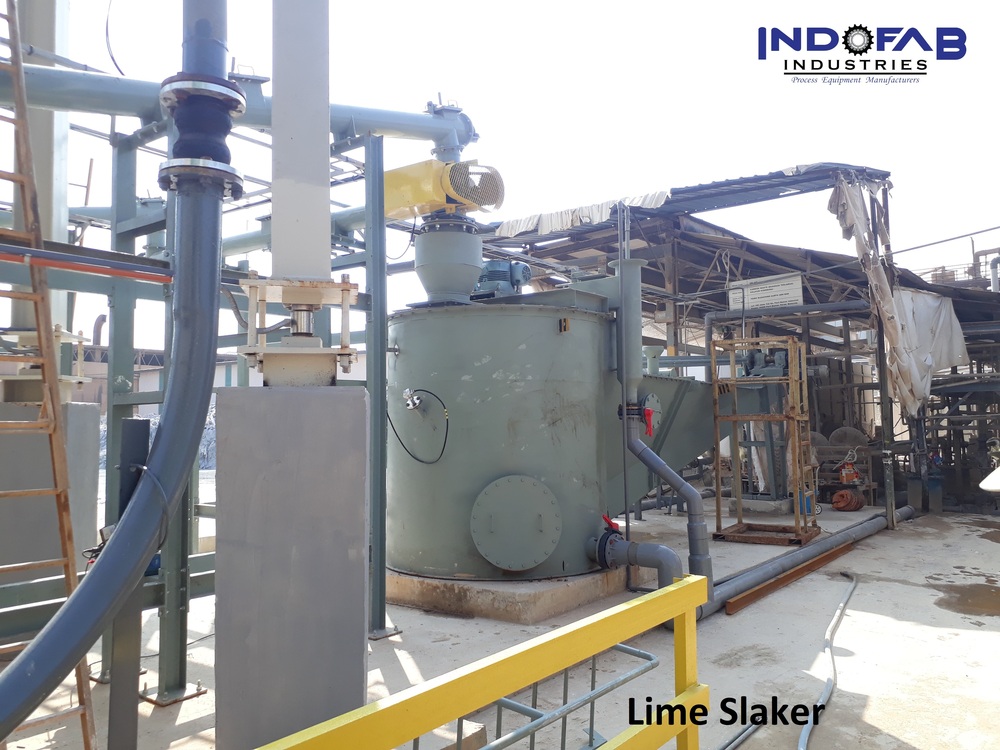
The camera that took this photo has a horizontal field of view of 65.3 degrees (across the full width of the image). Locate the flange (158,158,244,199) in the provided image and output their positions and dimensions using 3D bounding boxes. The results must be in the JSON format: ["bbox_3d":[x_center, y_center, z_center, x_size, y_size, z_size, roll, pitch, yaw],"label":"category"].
[{"bbox_3d":[-1.079,-0.718,2.820,0.285,0.080,0.285,1,-5,-21],"label":"flange"}]

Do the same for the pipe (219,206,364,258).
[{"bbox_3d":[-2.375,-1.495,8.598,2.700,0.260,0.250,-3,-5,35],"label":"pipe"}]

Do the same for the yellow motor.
[{"bbox_3d":[-0.561,-1.818,7.658,0.900,0.470,0.640,-4,-5,37],"label":"yellow motor"}]

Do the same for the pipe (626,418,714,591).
[{"bbox_3d":[1.497,1.169,6.861,0.760,1.550,0.220,-3,-5,31],"label":"pipe"}]

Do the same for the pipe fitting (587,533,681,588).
[{"bbox_3d":[1.175,1.669,6.824,0.920,0.510,0.330,-4,-6,44],"label":"pipe fitting"}]

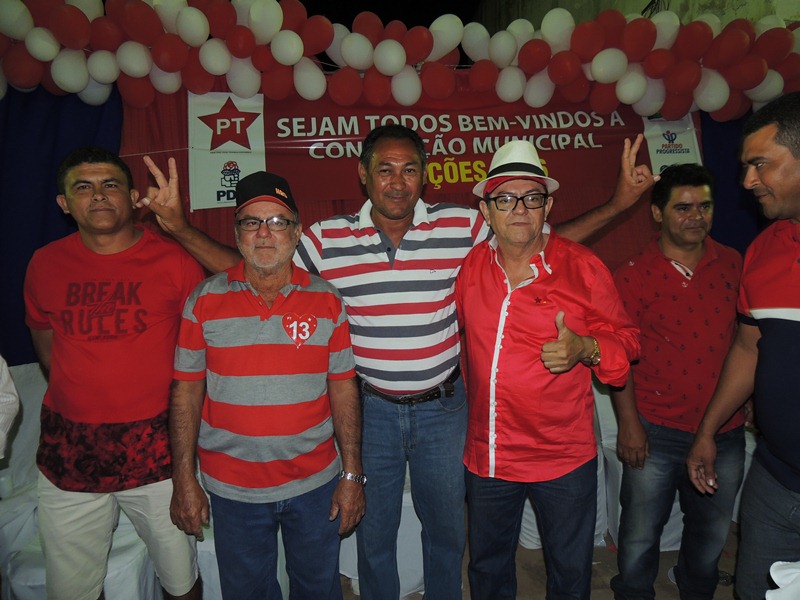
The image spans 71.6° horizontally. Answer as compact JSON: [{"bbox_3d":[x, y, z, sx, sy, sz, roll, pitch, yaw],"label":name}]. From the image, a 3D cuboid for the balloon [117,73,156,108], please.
[{"bbox_3d":[-1.413,-1.124,2.970,0.180,0.195,0.180,-1,5,0],"label":"balloon"}]

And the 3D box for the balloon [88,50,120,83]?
[{"bbox_3d":[-1.468,-1.153,2.750,0.148,0.155,0.165,-1,9,0],"label":"balloon"}]

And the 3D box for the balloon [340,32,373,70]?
[{"bbox_3d":[-0.194,-1.131,2.530,0.150,0.165,0.160,0,6,0],"label":"balloon"}]

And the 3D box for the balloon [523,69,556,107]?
[{"bbox_3d":[0.729,-1.111,2.900,0.160,0.185,0.165,-1,9,0],"label":"balloon"}]

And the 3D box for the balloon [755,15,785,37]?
[{"bbox_3d":[1.808,-1.297,2.700,0.145,0.175,0.150,0,6,0],"label":"balloon"}]

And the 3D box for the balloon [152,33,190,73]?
[{"bbox_3d":[-1.117,-1.205,2.700,0.168,0.178,0.182,-1,9,0],"label":"balloon"}]

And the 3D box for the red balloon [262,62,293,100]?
[{"bbox_3d":[-0.639,-1.135,2.880,0.162,0.180,0.175,-1,9,0],"label":"red balloon"}]

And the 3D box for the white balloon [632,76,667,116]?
[{"bbox_3d":[1.185,-0.969,2.640,0.150,0.180,0.150,0,6,0],"label":"white balloon"}]

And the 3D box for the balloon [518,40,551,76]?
[{"bbox_3d":[0.693,-1.264,2.880,0.178,0.190,0.178,-1,5,0],"label":"balloon"}]

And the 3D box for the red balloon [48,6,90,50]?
[{"bbox_3d":[-1.559,-1.287,2.620,0.175,0.190,0.185,-1,9,0],"label":"red balloon"}]

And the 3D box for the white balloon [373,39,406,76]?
[{"bbox_3d":[-0.054,-1.237,2.830,0.172,0.177,0.190,-1,9,0],"label":"white balloon"}]

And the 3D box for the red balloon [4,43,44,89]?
[{"bbox_3d":[-1.989,-1.233,2.930,0.180,0.195,0.180,-1,5,0],"label":"red balloon"}]

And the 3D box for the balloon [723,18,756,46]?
[{"bbox_3d":[1.617,-1.244,2.650,0.145,0.180,0.150,20,6,-2],"label":"balloon"}]

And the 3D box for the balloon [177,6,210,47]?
[{"bbox_3d":[-1.075,-1.417,2.880,0.172,0.195,0.172,-1,5,0],"label":"balloon"}]

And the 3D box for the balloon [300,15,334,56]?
[{"bbox_3d":[-0.380,-1.223,2.570,0.145,0.180,0.150,10,6,-1],"label":"balloon"}]

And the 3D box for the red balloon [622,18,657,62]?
[{"bbox_3d":[1.116,-1.207,2.580,0.148,0.185,0.150,5,6,-1],"label":"red balloon"}]

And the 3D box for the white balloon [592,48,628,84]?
[{"bbox_3d":[1.076,-1.202,2.850,0.178,0.172,0.185,-1,9,0],"label":"white balloon"}]

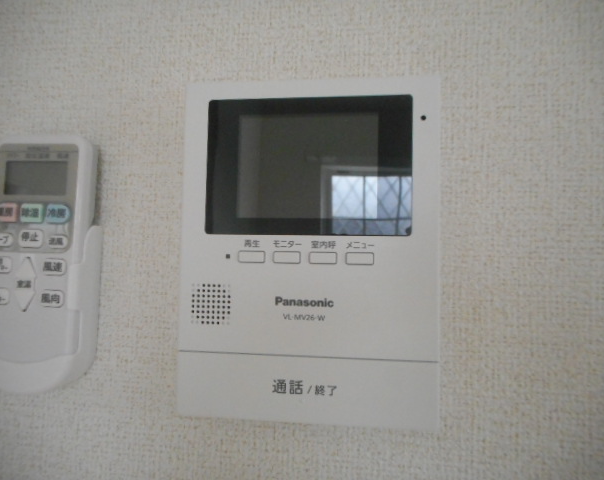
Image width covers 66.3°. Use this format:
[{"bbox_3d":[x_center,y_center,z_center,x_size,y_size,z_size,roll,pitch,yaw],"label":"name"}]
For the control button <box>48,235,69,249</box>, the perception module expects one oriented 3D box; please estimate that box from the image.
[{"bbox_3d":[-0.129,0.001,0.245,0.012,0.007,0.003,2,-2,7],"label":"control button"}]

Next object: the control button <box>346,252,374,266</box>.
[{"bbox_3d":[0.029,0.009,0.231,0.014,0.006,0.003,1,-3,7],"label":"control button"}]

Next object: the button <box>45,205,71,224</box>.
[{"bbox_3d":[-0.129,-0.014,0.245,0.014,0.010,0.003,2,-2,7],"label":"button"}]

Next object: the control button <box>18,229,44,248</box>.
[{"bbox_3d":[-0.144,-0.001,0.247,0.015,0.010,0.003,2,-2,7],"label":"control button"}]

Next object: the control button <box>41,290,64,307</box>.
[{"bbox_3d":[-0.134,0.032,0.249,0.014,0.010,0.003,1,-3,7],"label":"control button"}]

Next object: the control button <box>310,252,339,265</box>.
[{"bbox_3d":[0.011,0.009,0.233,0.014,0.006,0.003,1,-3,7],"label":"control button"}]

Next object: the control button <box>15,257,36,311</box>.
[{"bbox_3d":[-0.150,0.024,0.251,0.013,0.030,0.003,1,-3,7],"label":"control button"}]

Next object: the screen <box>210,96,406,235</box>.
[{"bbox_3d":[0.003,-0.038,0.238,0.105,0.071,0.006,1,-3,7],"label":"screen"}]

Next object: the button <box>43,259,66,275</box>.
[{"bbox_3d":[-0.134,0.015,0.249,0.014,0.010,0.003,1,-3,7],"label":"button"}]

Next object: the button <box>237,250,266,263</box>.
[{"bbox_3d":[-0.025,0.009,0.235,0.014,0.006,0.002,1,-2,7],"label":"button"}]

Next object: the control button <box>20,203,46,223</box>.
[{"bbox_3d":[-0.144,-0.014,0.247,0.013,0.011,0.003,2,-2,7],"label":"control button"}]

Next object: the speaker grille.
[{"bbox_3d":[-0.046,0.033,0.236,0.021,0.021,0.002,1,-2,7],"label":"speaker grille"}]

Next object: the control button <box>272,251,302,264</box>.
[{"bbox_3d":[-0.007,0.009,0.235,0.014,0.006,0.003,1,-3,7],"label":"control button"}]

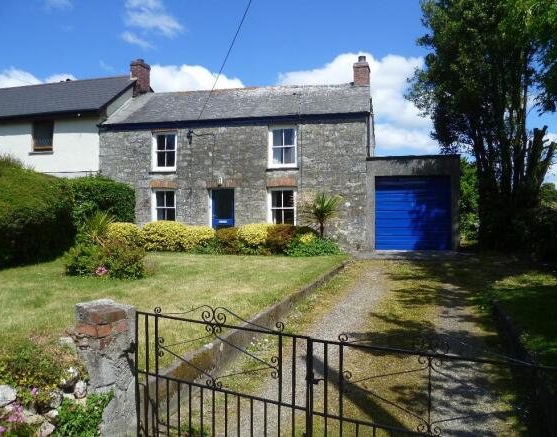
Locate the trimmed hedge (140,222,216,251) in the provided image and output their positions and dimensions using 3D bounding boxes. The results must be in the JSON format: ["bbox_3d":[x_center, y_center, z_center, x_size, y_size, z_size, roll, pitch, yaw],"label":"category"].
[{"bbox_3d":[-3.406,0.564,15.926,2.450,0.920,1.000,1,2,16],"label":"trimmed hedge"}]

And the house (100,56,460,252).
[{"bbox_3d":[0.212,-2.501,18.595,12.508,6.878,6.000,1,2,16],"label":"house"}]

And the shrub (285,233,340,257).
[{"bbox_3d":[1.031,0.735,14.331,1.500,0.680,1.000,1,2,16],"label":"shrub"}]

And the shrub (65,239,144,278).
[{"bbox_3d":[-3.838,0.824,10.431,1.600,0.750,1.200,1,2,16],"label":"shrub"}]

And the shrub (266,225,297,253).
[{"bbox_3d":[0.094,0.624,14.827,0.950,0.870,0.900,0,2,0],"label":"shrub"}]

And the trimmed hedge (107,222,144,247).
[{"bbox_3d":[-5.357,0.558,16.426,1.200,0.900,1.000,1,2,16],"label":"trimmed hedge"}]

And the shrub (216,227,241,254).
[{"bbox_3d":[-1.591,0.652,15.028,0.750,0.800,0.750,1,2,16],"label":"shrub"}]

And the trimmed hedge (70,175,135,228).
[{"bbox_3d":[-5.935,-0.176,15.902,2.200,2.400,1.500,1,2,16],"label":"trimmed hedge"}]

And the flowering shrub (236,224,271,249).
[{"bbox_3d":[-0.801,0.624,15.128,1.050,0.850,0.900,1,2,16],"label":"flowering shrub"}]

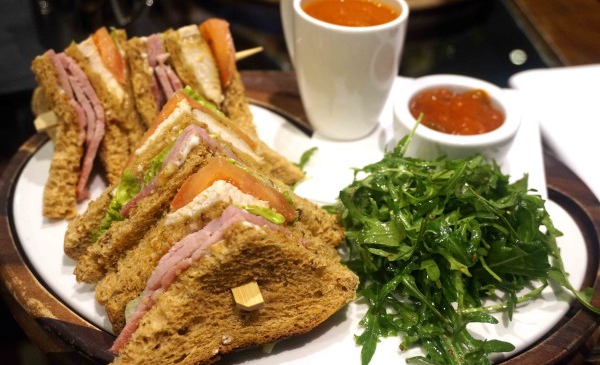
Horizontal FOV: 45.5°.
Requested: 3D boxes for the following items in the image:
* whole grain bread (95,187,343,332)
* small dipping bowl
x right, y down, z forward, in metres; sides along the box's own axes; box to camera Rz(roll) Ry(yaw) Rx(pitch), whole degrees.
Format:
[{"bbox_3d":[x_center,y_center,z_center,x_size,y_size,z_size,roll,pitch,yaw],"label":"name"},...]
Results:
[{"bbox_3d":[-0.036,0.028,0.340,0.123,0.062,0.018,-15,41,-19],"label":"whole grain bread"},{"bbox_3d":[0.092,-0.033,0.429,0.072,0.030,0.072,1,39,0],"label":"small dipping bowl"}]

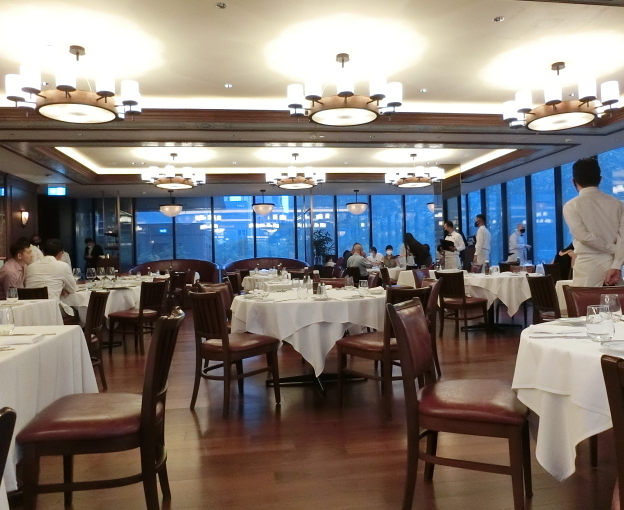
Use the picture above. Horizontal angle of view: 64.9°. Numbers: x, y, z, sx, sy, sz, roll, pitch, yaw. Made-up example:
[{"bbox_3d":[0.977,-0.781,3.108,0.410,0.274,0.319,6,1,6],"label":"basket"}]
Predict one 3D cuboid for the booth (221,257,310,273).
[{"bbox_3d":[-1.173,0.662,12.595,2.150,1.140,1.200,-1,-1,-8],"label":"booth"}]

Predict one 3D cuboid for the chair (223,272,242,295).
[{"bbox_3d":[-1.428,0.784,9.769,0.460,0.880,0.540,-2,-1,45],"label":"chair"}]

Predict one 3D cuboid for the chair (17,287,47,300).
[{"bbox_3d":[-2.681,0.759,4.972,0.470,0.880,0.540,-2,-1,13],"label":"chair"}]

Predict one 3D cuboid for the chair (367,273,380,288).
[{"bbox_3d":[0.598,0.694,6.712,0.540,0.880,0.470,-1,-1,-7],"label":"chair"}]

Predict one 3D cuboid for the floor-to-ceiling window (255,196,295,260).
[{"bbox_3d":[-1.011,-0.194,13.672,1.141,2.890,0.120,-1,-1,-8],"label":"floor-to-ceiling window"}]

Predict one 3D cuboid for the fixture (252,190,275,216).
[{"bbox_3d":[-1.237,-1.323,12.607,0.580,0.642,0.580,-1,-1,-8],"label":"fixture"}]

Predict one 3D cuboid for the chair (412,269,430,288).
[{"bbox_3d":[2.018,0.664,7.994,0.545,0.880,0.460,-2,-1,42],"label":"chair"}]

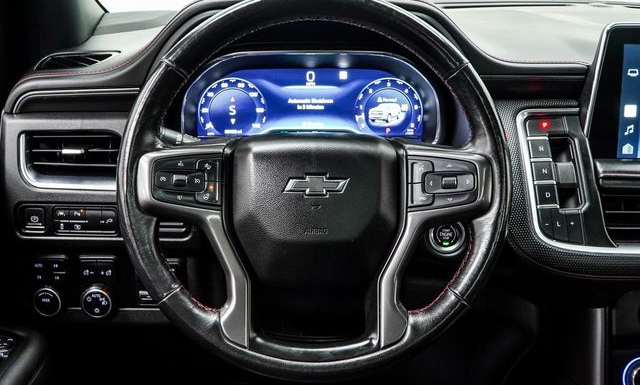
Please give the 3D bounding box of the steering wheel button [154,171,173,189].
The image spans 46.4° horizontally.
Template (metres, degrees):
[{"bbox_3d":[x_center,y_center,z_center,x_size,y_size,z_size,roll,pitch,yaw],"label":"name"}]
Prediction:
[{"bbox_3d":[-0.156,-0.012,0.745,0.018,0.018,0.009,0,0,0],"label":"steering wheel button"}]

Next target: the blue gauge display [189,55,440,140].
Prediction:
[{"bbox_3d":[-0.011,-0.120,0.960,0.332,0.122,0.040,0,2,0],"label":"blue gauge display"}]

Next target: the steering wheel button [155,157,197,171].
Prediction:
[{"bbox_3d":[-0.142,-0.028,0.738,0.042,0.014,0.008,0,0,0],"label":"steering wheel button"}]

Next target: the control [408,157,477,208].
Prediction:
[{"bbox_3d":[0.123,-0.009,0.746,0.068,0.051,0.014,0,0,0],"label":"control"}]

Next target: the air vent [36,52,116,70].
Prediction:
[{"bbox_3d":[-0.322,-0.175,0.990,0.114,0.020,0.060,0,29,0],"label":"air vent"}]

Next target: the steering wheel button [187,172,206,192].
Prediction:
[{"bbox_3d":[-0.123,-0.011,0.745,0.019,0.019,0.009,0,0,0],"label":"steering wheel button"}]

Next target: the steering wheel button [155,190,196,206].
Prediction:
[{"bbox_3d":[-0.144,0.005,0.746,0.042,0.016,0.009,0,0,0],"label":"steering wheel button"}]

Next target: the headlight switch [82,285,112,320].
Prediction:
[{"bbox_3d":[-0.263,0.130,0.880,0.037,0.037,0.022,0,3,-3],"label":"headlight switch"}]

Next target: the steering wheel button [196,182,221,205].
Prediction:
[{"bbox_3d":[-0.110,0.001,0.738,0.024,0.024,0.008,0,0,0],"label":"steering wheel button"}]

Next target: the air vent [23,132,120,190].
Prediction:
[{"bbox_3d":[-0.296,-0.038,0.895,0.123,0.070,0.040,0,0,-2],"label":"air vent"}]

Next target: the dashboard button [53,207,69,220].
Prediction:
[{"bbox_3d":[-0.307,0.025,0.885,0.019,0.015,0.010,0,2,-2],"label":"dashboard button"}]

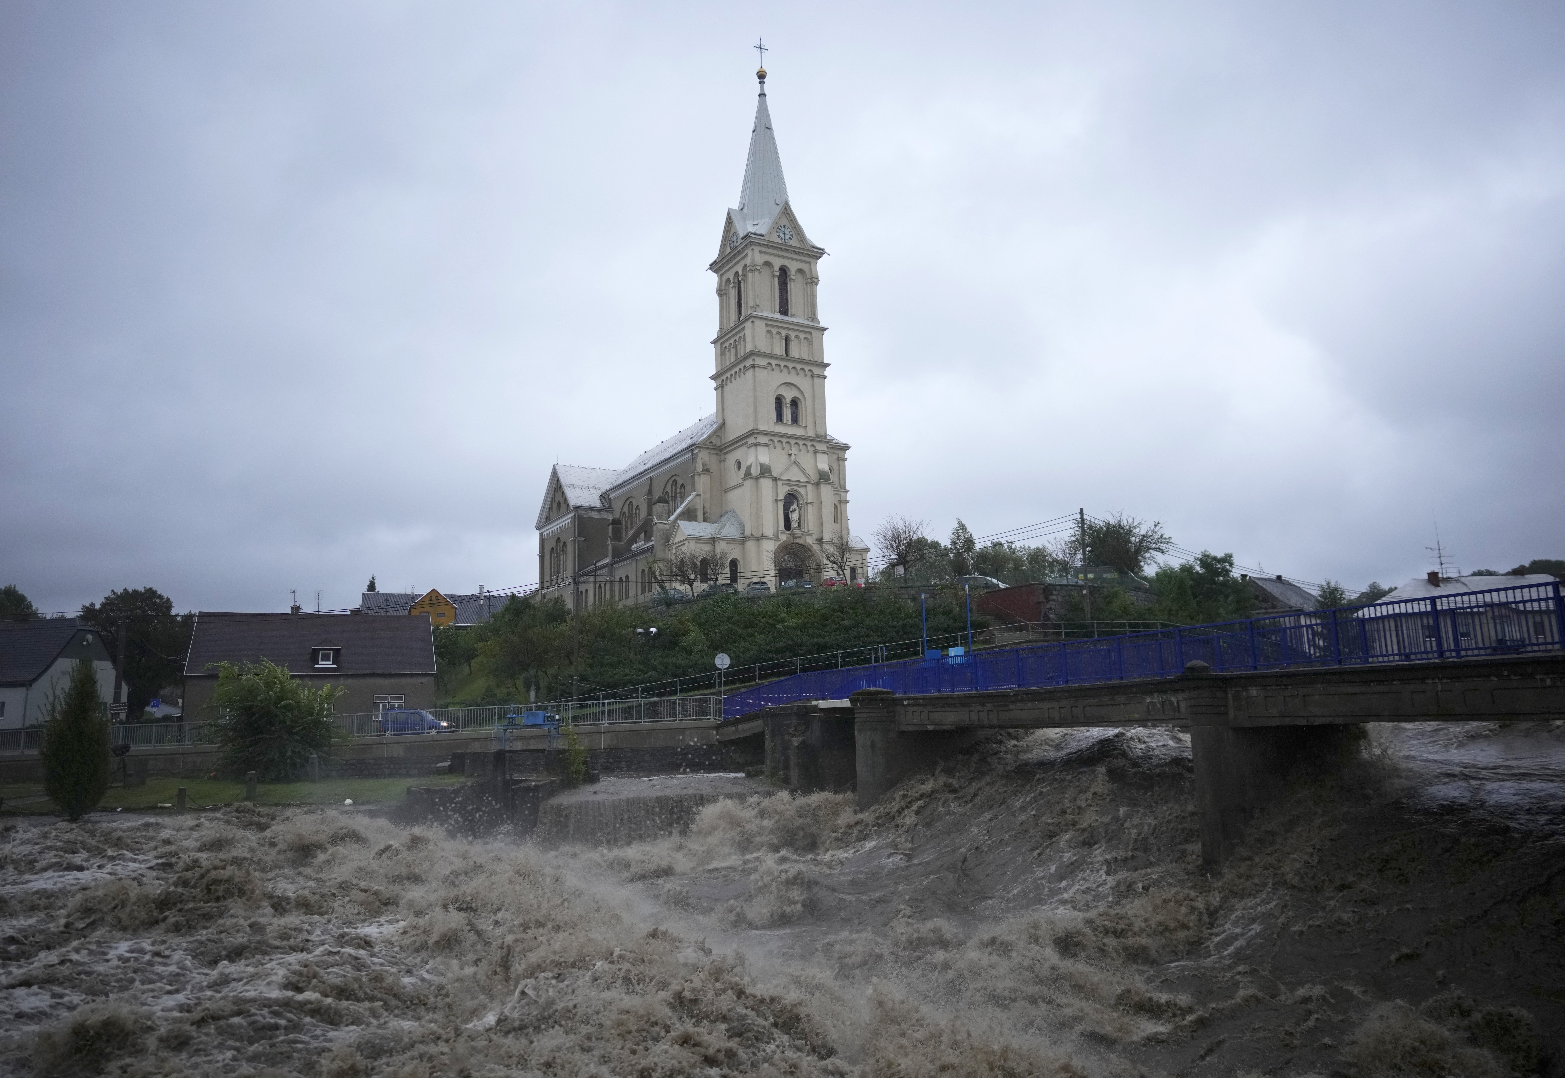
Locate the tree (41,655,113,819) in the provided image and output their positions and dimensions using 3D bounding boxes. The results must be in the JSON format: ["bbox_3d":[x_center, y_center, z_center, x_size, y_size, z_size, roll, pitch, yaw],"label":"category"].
[{"bbox_3d":[-20.659,5.871,31.500,1.750,4.700,1.750,5,-12,-33],"label":"tree"}]

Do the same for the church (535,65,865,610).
[{"bbox_3d":[-11.296,-17.211,117.261,21.000,52.000,48.500,4,-11,-30],"label":"church"}]

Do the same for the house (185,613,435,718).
[{"bbox_3d":[-30.076,8.881,68.860,13.800,8.400,9.400,3,-11,-27],"label":"house"}]

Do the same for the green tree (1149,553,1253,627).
[{"bbox_3d":[28.147,3.629,72.000,6.400,5.500,5.800,-6,-11,21],"label":"green tree"}]

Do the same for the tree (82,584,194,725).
[{"bbox_3d":[-46.767,8.777,78.000,7.400,10.400,7.200,4,-11,-31],"label":"tree"}]

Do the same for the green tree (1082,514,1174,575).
[{"bbox_3d":[25.234,0.833,79.000,6.200,5.600,5.800,-5,-10,18],"label":"green tree"}]

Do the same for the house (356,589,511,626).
[{"bbox_3d":[-38.857,9.725,120.529,15.200,7.200,9.000,2,-11,-20],"label":"house"}]

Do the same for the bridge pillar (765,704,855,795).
[{"bbox_3d":[1.121,8.320,42.500,3.400,3.800,3.200,3,-11,-24],"label":"bridge pillar"}]

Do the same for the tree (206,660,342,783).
[{"bbox_3d":[-23.767,8.524,50.500,5.800,5.500,5.200,3,-11,-25],"label":"tree"}]

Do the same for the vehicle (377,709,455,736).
[{"bbox_3d":[-19.648,9.994,58.000,3.950,1.620,1.700,-3,-10,9],"label":"vehicle"}]

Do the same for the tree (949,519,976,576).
[{"bbox_3d":[14.532,1.122,87.000,2.200,5.400,2.200,-3,-10,9],"label":"tree"}]

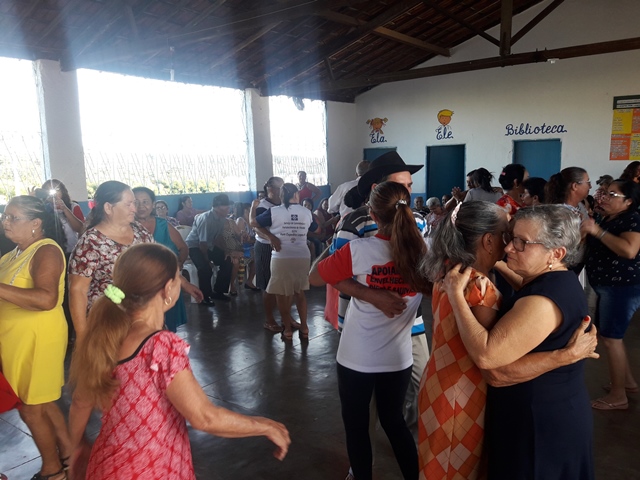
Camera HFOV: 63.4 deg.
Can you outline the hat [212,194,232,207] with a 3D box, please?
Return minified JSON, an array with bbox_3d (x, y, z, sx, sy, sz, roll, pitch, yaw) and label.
[{"bbox_3d":[-1.200,-0.485,6.400,0.250,0.140,0.200,2,9,21],"label":"hat"}]

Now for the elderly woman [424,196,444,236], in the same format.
[{"bbox_3d":[1.790,-0.090,8.250,0.520,1.160,0.720,3,10,29],"label":"elderly woman"}]

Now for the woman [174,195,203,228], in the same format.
[{"bbox_3d":[-1.850,0.000,7.650,0.720,1.240,0.500,4,10,30],"label":"woman"}]

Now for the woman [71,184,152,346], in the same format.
[{"bbox_3d":[-1.130,0.480,2.900,0.500,1.610,0.360,-8,11,-38],"label":"woman"}]

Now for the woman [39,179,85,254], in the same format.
[{"bbox_3d":[-2.480,0.230,4.920,0.500,1.620,0.420,-3,9,-9],"label":"woman"}]

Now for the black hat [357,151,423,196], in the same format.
[{"bbox_3d":[0.365,-0.350,2.720,0.350,0.160,0.300,-11,9,29],"label":"black hat"}]

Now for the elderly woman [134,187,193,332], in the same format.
[{"bbox_3d":[-1.370,0.345,4.280,0.540,1.560,0.360,-2,8,-5],"label":"elderly woman"}]

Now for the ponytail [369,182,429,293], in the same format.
[{"bbox_3d":[0.345,-0.010,2.310,0.270,0.480,0.250,-4,9,-14],"label":"ponytail"}]

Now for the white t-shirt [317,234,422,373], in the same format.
[{"bbox_3d":[0.240,0.290,2.420,0.470,0.640,0.320,-1,8,1],"label":"white t-shirt"}]

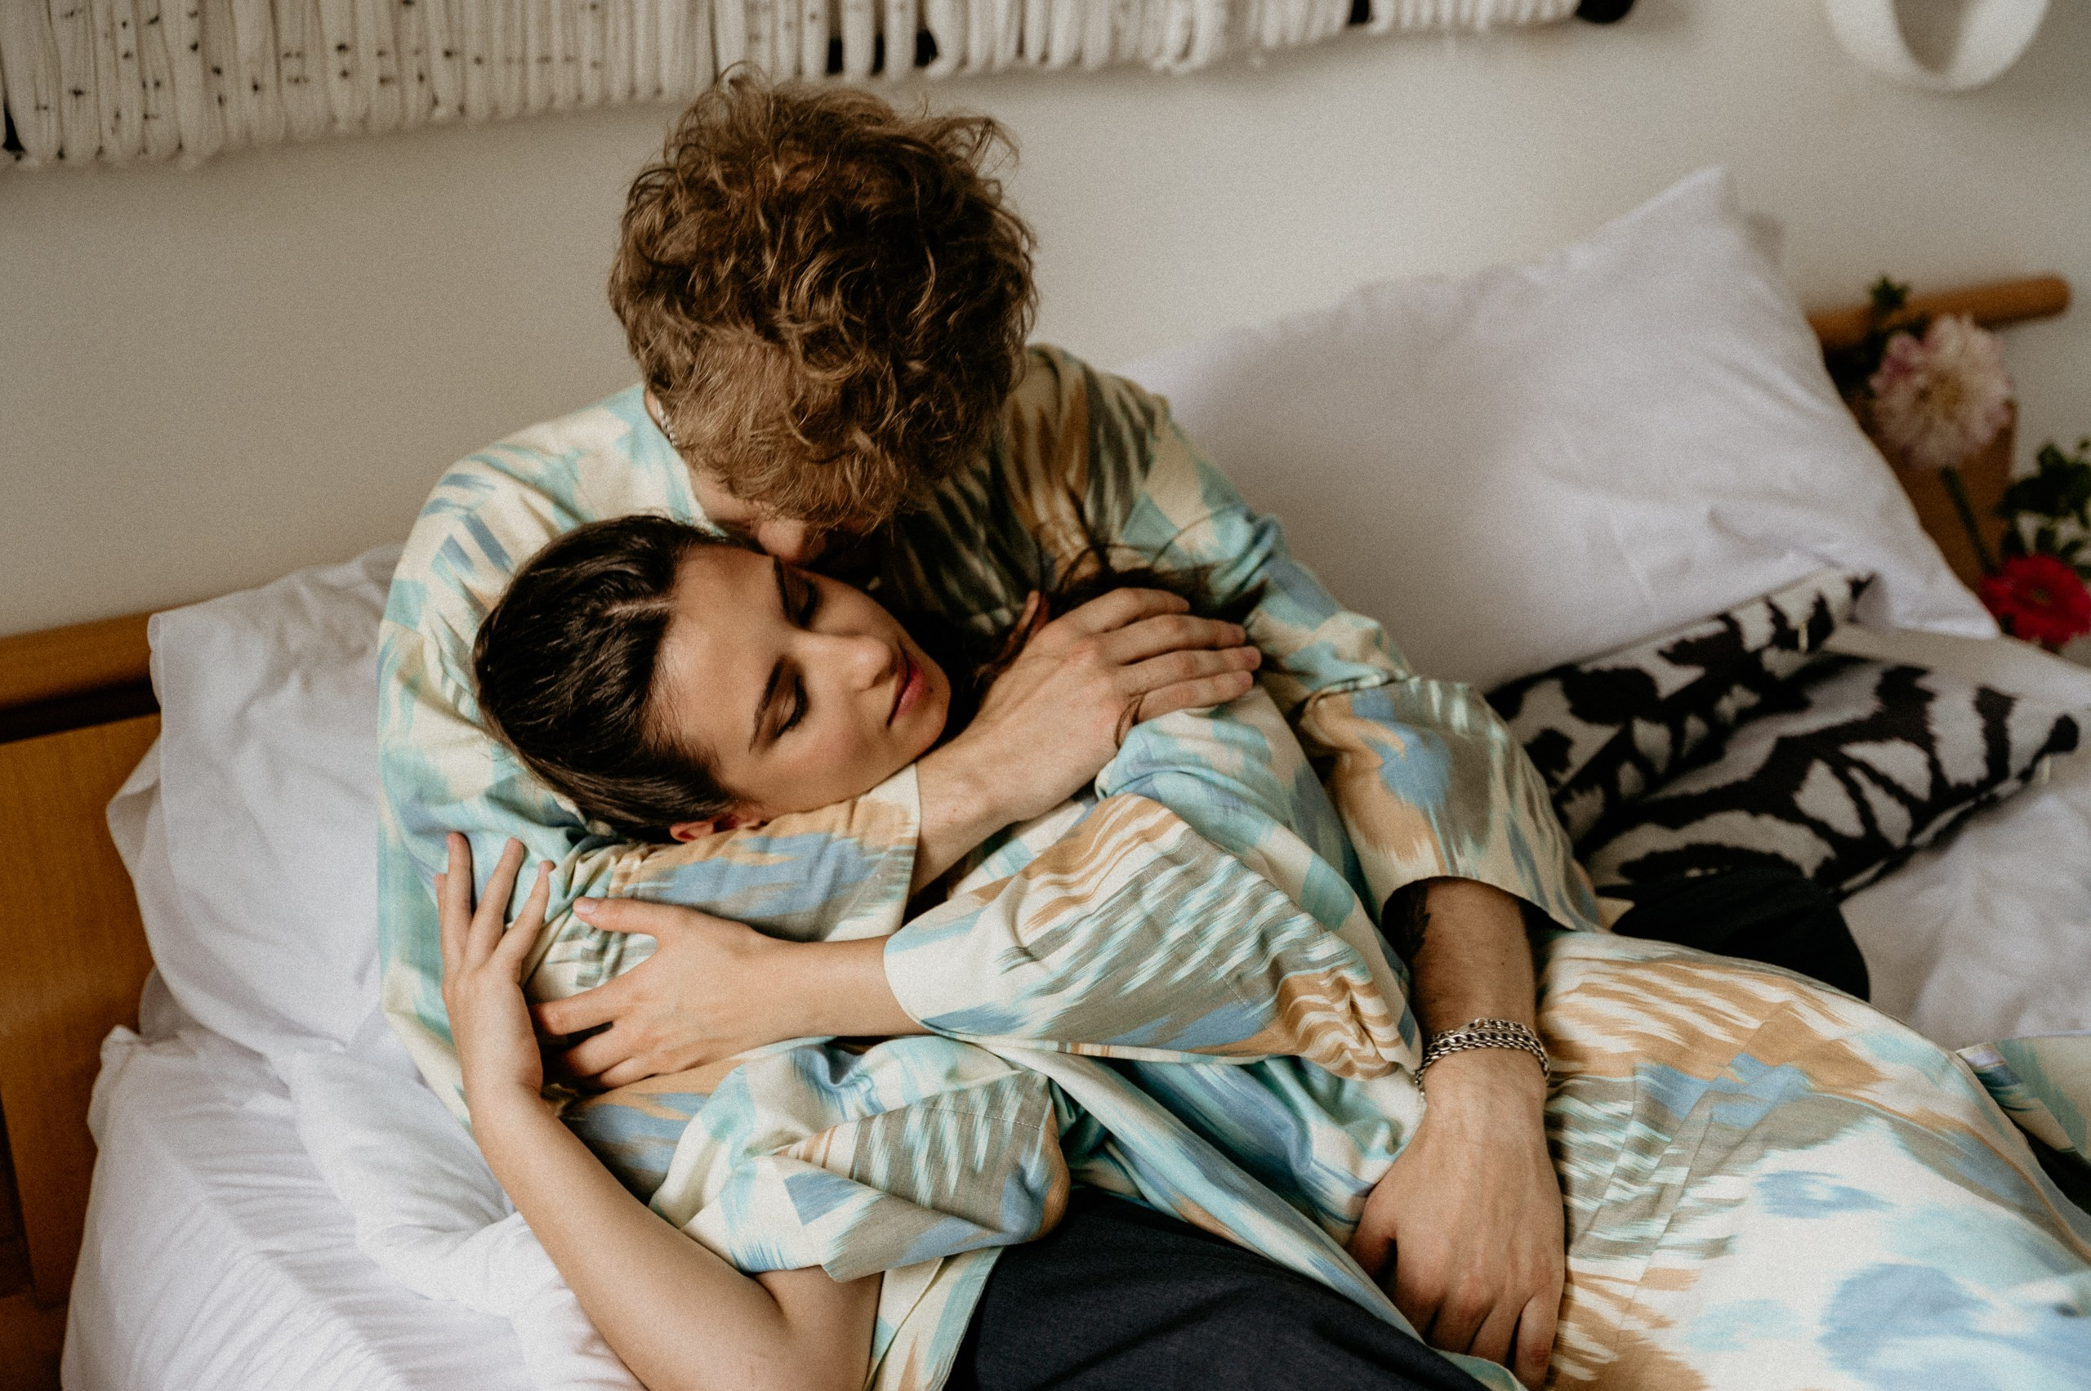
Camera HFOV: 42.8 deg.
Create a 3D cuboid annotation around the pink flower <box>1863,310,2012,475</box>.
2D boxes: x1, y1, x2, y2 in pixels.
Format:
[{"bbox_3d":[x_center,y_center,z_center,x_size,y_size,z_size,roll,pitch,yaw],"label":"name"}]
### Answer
[{"bbox_3d":[0.664,-0.225,1.983,0.108,0.112,0.070,6,8,18],"label":"pink flower"}]

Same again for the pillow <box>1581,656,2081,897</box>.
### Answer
[{"bbox_3d":[0.499,0.025,1.830,0.280,0.120,0.410,33,36,32],"label":"pillow"}]

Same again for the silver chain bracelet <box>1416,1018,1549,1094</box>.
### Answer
[{"bbox_3d":[0.228,0.189,1.385,0.067,0.052,0.025,-3,52,7],"label":"silver chain bracelet"}]

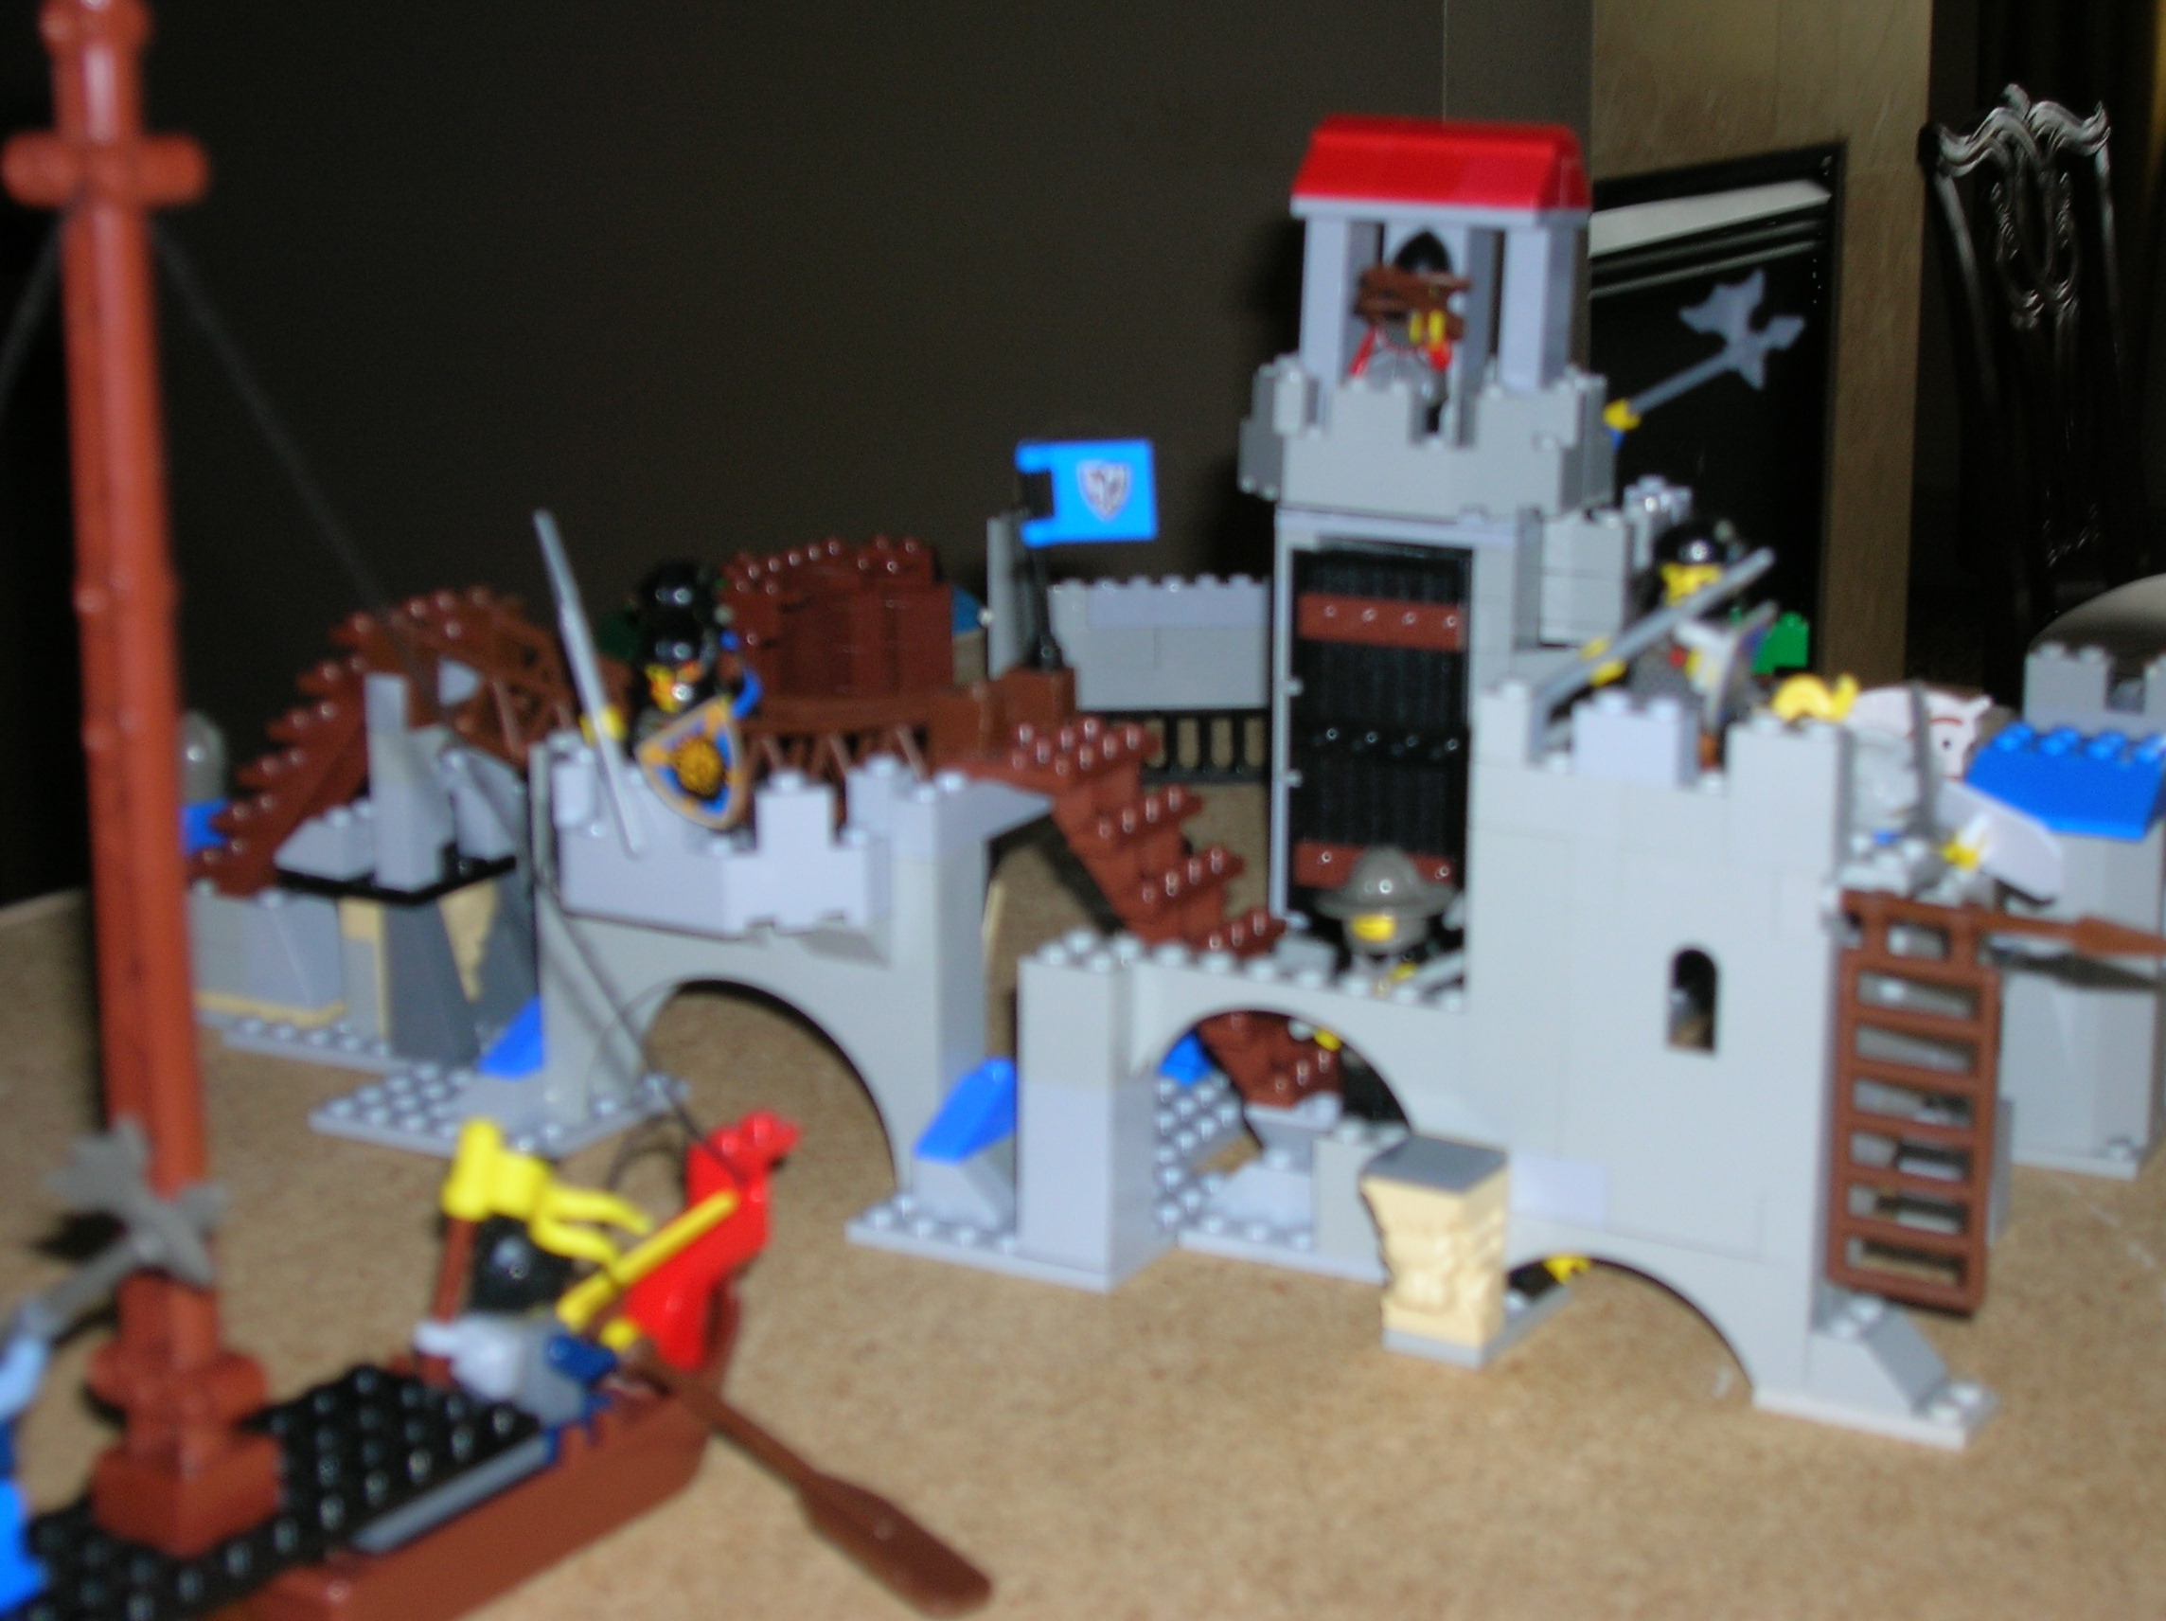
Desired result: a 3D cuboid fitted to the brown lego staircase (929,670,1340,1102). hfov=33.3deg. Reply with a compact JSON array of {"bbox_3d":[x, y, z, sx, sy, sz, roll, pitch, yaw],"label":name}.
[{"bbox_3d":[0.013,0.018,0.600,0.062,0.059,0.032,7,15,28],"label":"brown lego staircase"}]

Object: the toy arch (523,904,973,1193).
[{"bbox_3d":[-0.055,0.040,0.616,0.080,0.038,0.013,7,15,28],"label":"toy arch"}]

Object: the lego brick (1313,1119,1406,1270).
[{"bbox_3d":[0.046,0.061,0.570,0.016,0.020,0.008,7,15,28],"label":"lego brick"}]

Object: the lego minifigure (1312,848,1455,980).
[{"bbox_3d":[0.048,0.029,0.572,0.020,0.044,0.017,7,15,28],"label":"lego minifigure"}]

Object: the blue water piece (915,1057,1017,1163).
[{"bbox_3d":[-0.018,0.050,0.594,0.008,0.011,0.024,7,15,28],"label":"blue water piece"}]

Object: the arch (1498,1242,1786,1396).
[{"bbox_3d":[0.079,0.069,0.536,0.064,0.019,0.008,8,15,31],"label":"arch"}]

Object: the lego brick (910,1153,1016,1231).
[{"bbox_3d":[-0.018,0.062,0.587,0.016,0.010,0.008,7,15,28],"label":"lego brick"}]

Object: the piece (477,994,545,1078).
[{"bbox_3d":[-0.095,0.039,0.637,0.008,0.011,0.024,7,15,27],"label":"piece"}]

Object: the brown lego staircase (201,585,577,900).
[{"bbox_3d":[-0.136,-0.012,0.677,0.061,0.054,0.032,7,15,28],"label":"brown lego staircase"}]

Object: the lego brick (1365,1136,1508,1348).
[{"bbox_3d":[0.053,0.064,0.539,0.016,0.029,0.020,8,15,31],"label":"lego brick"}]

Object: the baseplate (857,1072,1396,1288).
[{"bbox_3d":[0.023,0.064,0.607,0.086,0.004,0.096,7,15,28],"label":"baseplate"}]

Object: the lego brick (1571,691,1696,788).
[{"bbox_3d":[0.079,-0.011,0.518,0.016,0.011,0.008,8,15,31],"label":"lego brick"}]

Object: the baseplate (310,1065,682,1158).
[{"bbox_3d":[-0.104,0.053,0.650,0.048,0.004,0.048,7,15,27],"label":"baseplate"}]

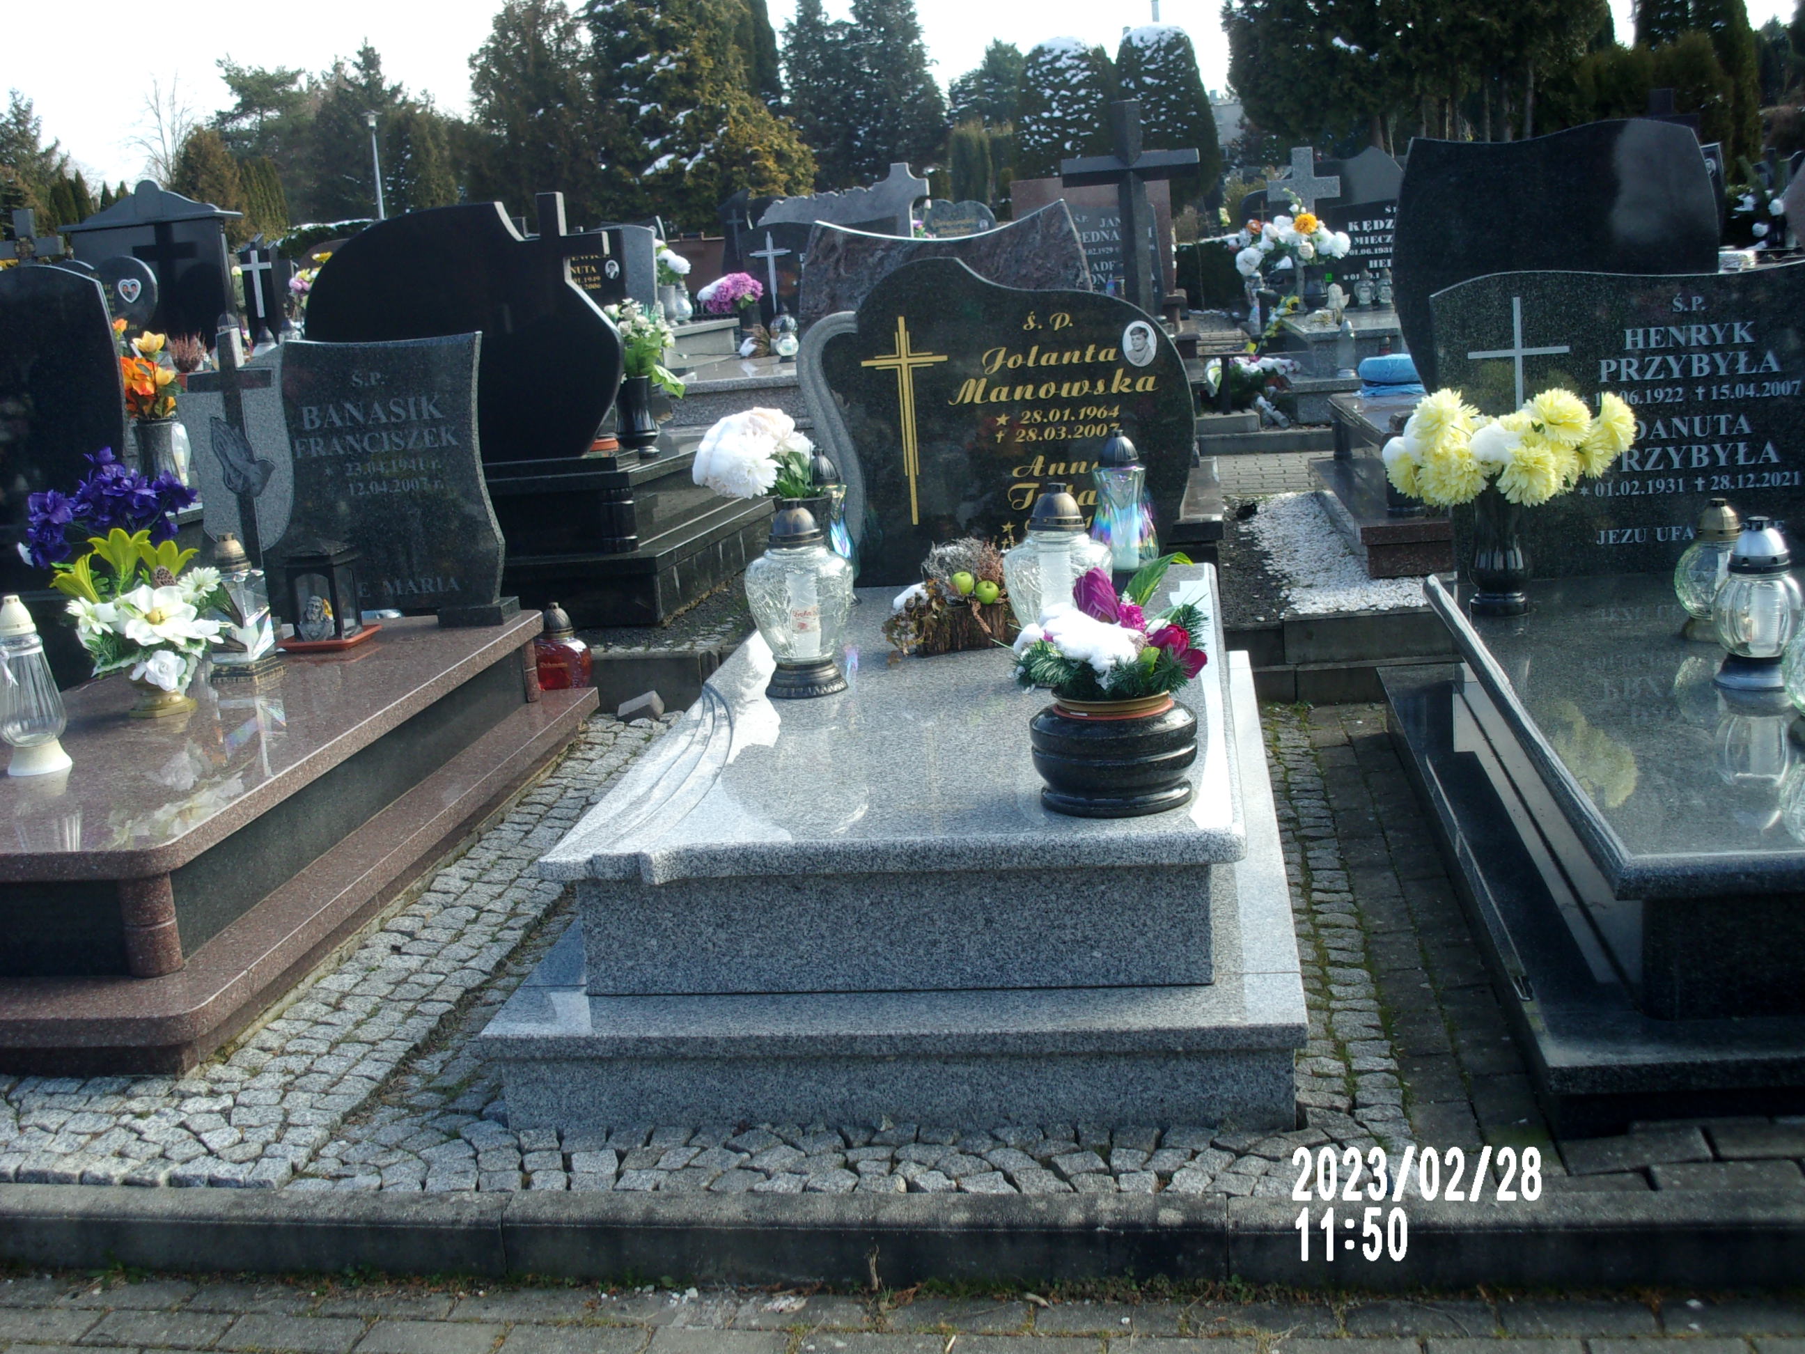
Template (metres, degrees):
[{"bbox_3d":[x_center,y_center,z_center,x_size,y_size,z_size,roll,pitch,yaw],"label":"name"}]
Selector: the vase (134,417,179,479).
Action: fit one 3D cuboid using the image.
[{"bbox_3d":[-2.264,-0.664,6.795,0.141,0.223,0.141,-2,12,7],"label":"vase"}]

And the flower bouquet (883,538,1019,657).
[{"bbox_3d":[0.109,-0.174,4.715,0.265,0.215,0.180,-2,12,7],"label":"flower bouquet"}]

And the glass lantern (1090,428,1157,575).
[{"bbox_3d":[0.514,-0.393,5.233,0.162,0.366,0.162,-2,12,7],"label":"glass lantern"}]

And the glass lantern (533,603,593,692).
[{"bbox_3d":[-0.952,-0.088,6.245,0.152,0.235,0.132,-2,11,7],"label":"glass lantern"}]

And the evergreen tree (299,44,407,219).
[{"bbox_3d":[-14.401,-13.693,60.575,2.800,6.488,2.800,-2,12,7],"label":"evergreen tree"}]

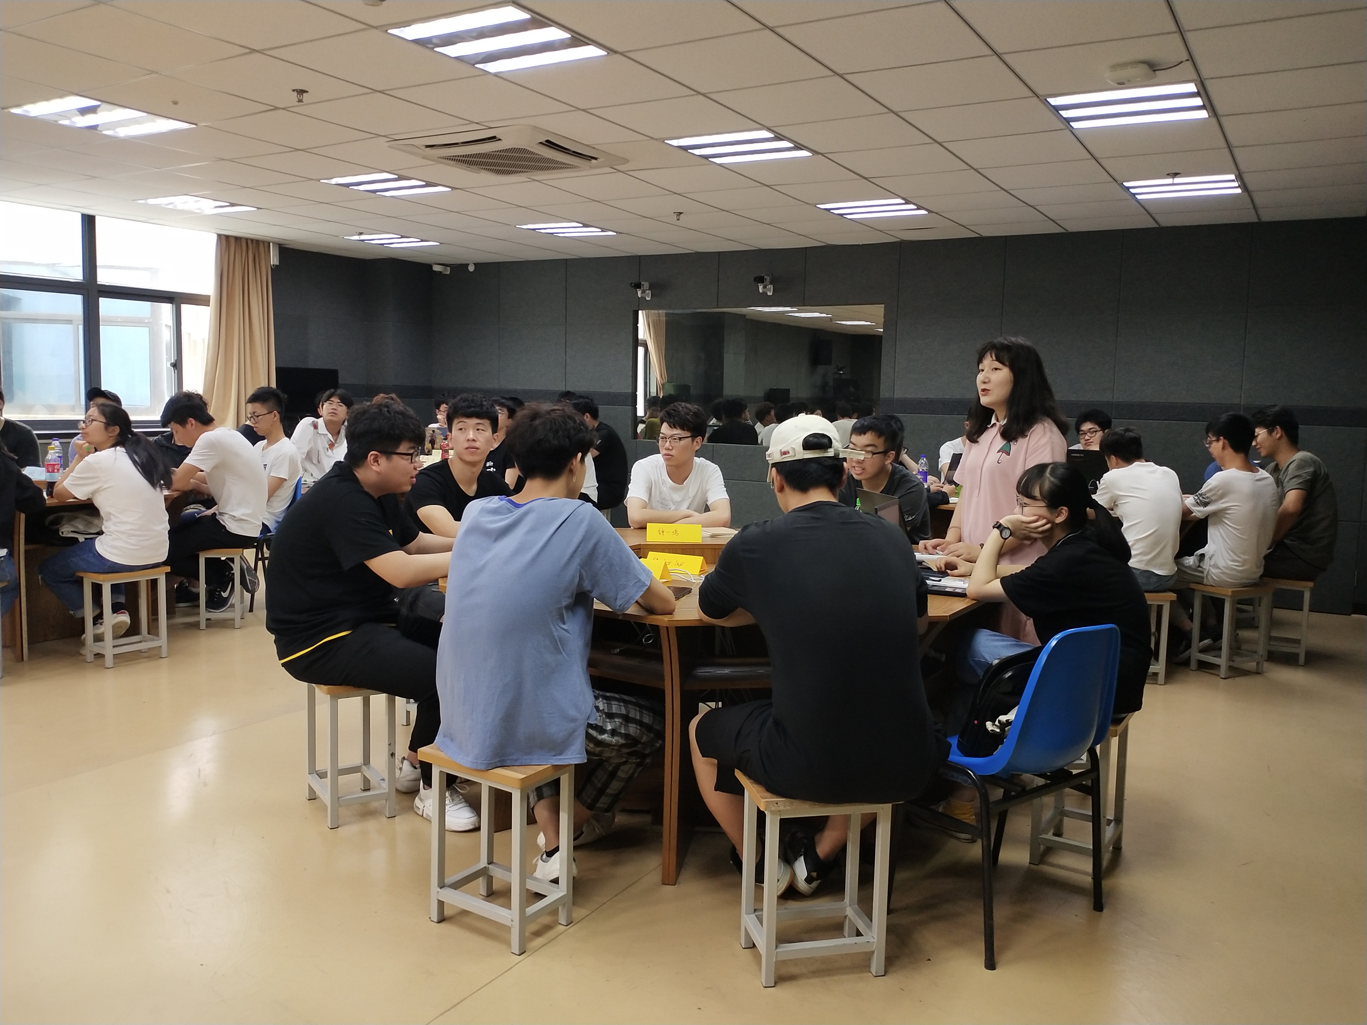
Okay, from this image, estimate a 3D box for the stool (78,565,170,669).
[{"bbox_3d":[-2.736,0.503,6.008,0.234,0.445,0.340,5,7,36],"label":"stool"}]

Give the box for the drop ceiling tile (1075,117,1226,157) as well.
[{"bbox_3d":[2.032,-1.629,5.300,0.600,0.020,0.600,4,6,28],"label":"drop ceiling tile"}]

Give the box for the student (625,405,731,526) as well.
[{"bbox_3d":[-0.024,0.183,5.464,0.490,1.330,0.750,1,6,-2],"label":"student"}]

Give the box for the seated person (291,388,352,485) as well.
[{"bbox_3d":[-2.050,-0.010,6.950,0.550,1.330,0.750,0,5,-12],"label":"seated person"}]

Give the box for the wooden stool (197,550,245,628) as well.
[{"bbox_3d":[-2.615,0.415,6.957,0.234,0.445,0.340,0,6,-17],"label":"wooden stool"}]

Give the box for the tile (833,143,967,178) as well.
[{"bbox_3d":[1.102,-1.786,6.183,0.600,0.020,0.600,4,5,30],"label":"tile"}]

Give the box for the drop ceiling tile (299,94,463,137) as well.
[{"bbox_3d":[-1.358,-1.805,5.527,0.600,0.020,0.600,4,5,30],"label":"drop ceiling tile"}]

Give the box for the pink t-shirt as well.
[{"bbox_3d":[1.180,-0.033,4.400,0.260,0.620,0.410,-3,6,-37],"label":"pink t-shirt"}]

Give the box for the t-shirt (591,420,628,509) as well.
[{"bbox_3d":[-0.560,-0.342,8.800,0.330,0.640,0.460,1,5,-3],"label":"t-shirt"}]

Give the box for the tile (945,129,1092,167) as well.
[{"bbox_3d":[1.620,-1.751,5.883,0.600,0.020,0.600,4,5,30],"label":"tile"}]

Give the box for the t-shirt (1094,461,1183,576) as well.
[{"bbox_3d":[2.262,0.035,6.080,0.430,0.570,0.350,0,6,-14],"label":"t-shirt"}]

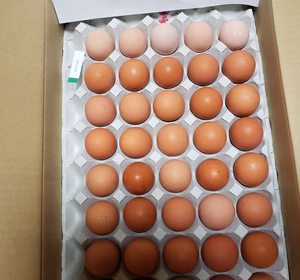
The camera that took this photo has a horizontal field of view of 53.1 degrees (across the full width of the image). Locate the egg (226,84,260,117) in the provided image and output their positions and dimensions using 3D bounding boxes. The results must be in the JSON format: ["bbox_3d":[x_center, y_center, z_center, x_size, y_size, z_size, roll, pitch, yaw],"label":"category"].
[{"bbox_3d":[0.130,-0.055,0.420,0.043,0.055,0.043,-4,79,3],"label":"egg"}]

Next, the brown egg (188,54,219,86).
[{"bbox_3d":[0.076,-0.101,0.433,0.043,0.055,0.043,-4,79,3],"label":"brown egg"}]

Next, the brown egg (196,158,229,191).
[{"bbox_3d":[0.084,0.046,0.403,0.043,0.055,0.043,-4,79,3],"label":"brown egg"}]

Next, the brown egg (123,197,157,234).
[{"bbox_3d":[-0.013,0.098,0.396,0.044,0.056,0.044,-4,78,3],"label":"brown egg"}]

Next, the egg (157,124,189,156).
[{"bbox_3d":[0.032,0.000,0.415,0.043,0.055,0.043,-4,79,3],"label":"egg"}]

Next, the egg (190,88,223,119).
[{"bbox_3d":[0.079,-0.051,0.423,0.043,0.055,0.043,-4,79,3],"label":"egg"}]

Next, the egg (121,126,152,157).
[{"bbox_3d":[-0.019,0.005,0.418,0.043,0.056,0.043,-4,79,4],"label":"egg"}]

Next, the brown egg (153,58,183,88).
[{"bbox_3d":[0.027,-0.097,0.435,0.042,0.055,0.042,-4,79,3],"label":"brown egg"}]

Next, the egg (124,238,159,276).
[{"bbox_3d":[-0.011,0.150,0.388,0.044,0.056,0.044,-4,79,3],"label":"egg"}]

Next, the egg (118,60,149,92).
[{"bbox_3d":[-0.022,-0.093,0.435,0.043,0.056,0.043,-4,78,3],"label":"egg"}]

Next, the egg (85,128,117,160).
[{"bbox_3d":[-0.067,0.006,0.418,0.043,0.056,0.043,-4,78,3],"label":"egg"}]

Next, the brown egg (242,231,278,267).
[{"bbox_3d":[0.138,0.138,0.380,0.043,0.056,0.043,-4,79,4],"label":"brown egg"}]

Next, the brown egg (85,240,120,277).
[{"bbox_3d":[-0.061,0.154,0.393,0.043,0.057,0.043,-4,79,4],"label":"brown egg"}]

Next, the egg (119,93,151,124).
[{"bbox_3d":[-0.021,-0.045,0.428,0.043,0.056,0.043,-4,79,3],"label":"egg"}]

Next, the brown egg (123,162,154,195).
[{"bbox_3d":[-0.015,0.052,0.408,0.043,0.055,0.043,-4,79,3],"label":"brown egg"}]

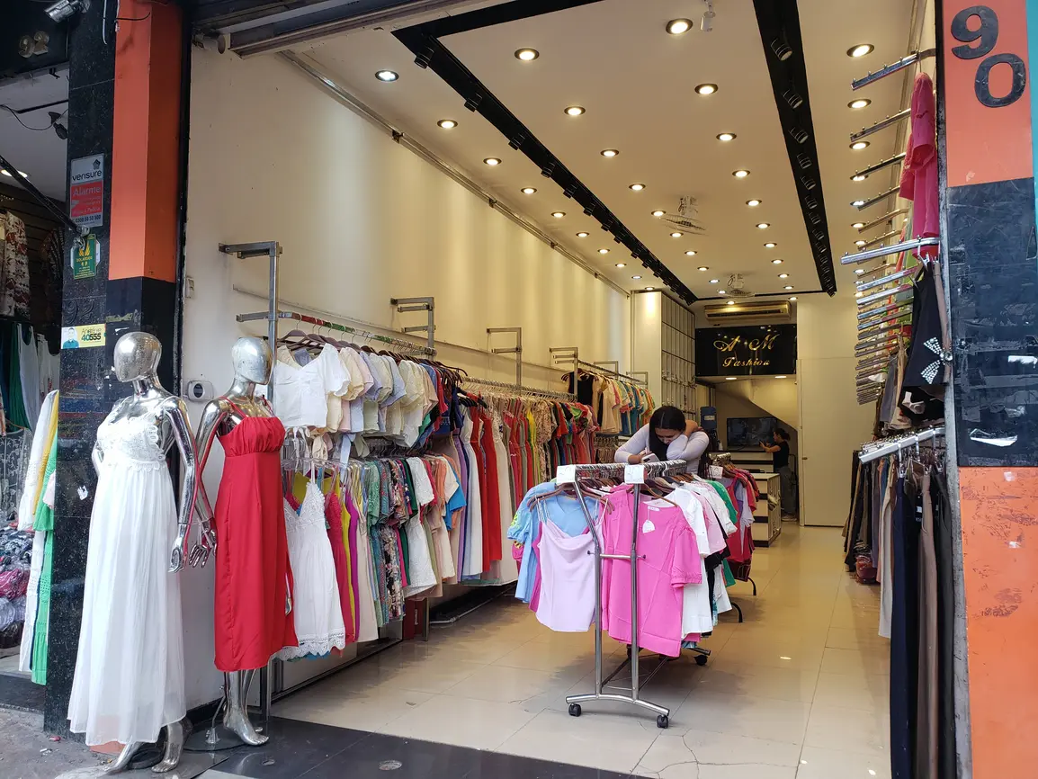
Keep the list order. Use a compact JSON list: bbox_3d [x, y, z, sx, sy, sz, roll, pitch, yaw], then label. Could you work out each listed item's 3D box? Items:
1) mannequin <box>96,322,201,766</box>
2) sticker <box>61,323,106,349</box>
[{"bbox_3d":[-1.535,0.640,3.177,0.510,1.760,0.390,-1,-4,19],"label":"mannequin"},{"bbox_3d":[-1.981,-0.241,3.538,0.290,0.100,0.010,-1,-4,24],"label":"sticker"}]

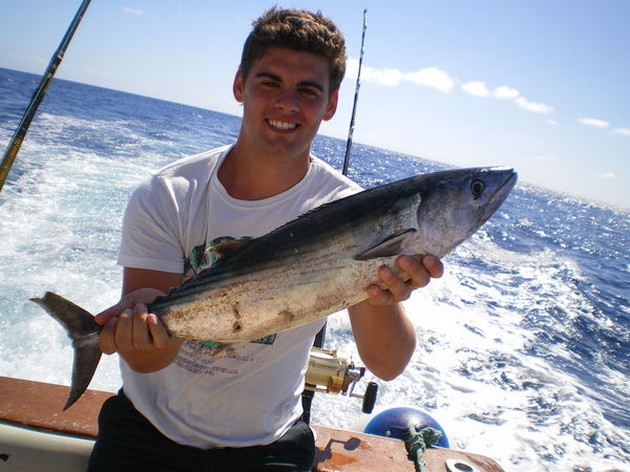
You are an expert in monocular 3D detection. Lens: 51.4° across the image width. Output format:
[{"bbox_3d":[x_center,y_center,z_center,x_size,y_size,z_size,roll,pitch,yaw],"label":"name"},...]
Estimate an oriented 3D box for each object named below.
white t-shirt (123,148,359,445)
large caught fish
[{"bbox_3d":[-0.118,0.106,1.130,0.460,0.530,0.280,11,7,-4],"label":"white t-shirt"},{"bbox_3d":[-0.044,0.044,0.880,0.670,0.160,0.100,-20,2,3],"label":"large caught fish"}]

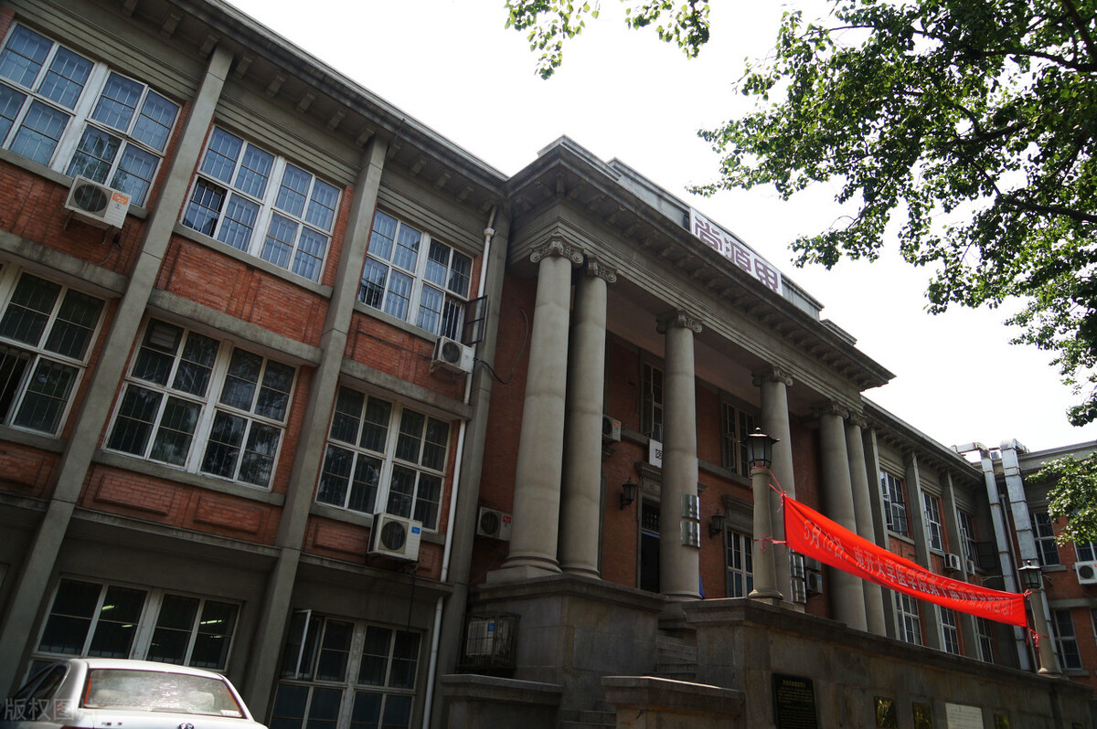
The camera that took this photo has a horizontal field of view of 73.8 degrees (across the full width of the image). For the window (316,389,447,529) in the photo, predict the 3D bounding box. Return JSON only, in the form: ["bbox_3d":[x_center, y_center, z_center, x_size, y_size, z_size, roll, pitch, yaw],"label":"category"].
[{"bbox_3d":[-2.950,1.755,13.520,2.510,2.200,0.140,24,-32,-35],"label":"window"}]

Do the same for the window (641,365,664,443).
[{"bbox_3d":[3.152,1.145,19.965,1.800,2.160,0.150,24,-32,-35],"label":"window"}]

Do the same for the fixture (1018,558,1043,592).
[{"bbox_3d":[11.649,5.063,17.635,0.520,0.670,0.520,24,-32,-35],"label":"fixture"}]

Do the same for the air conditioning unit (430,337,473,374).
[{"bbox_3d":[-1.833,-0.150,14.230,0.755,0.540,0.260,24,-32,-35],"label":"air conditioning unit"}]

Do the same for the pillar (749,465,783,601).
[{"bbox_3d":[2.976,2.339,10.140,0.480,1.915,0.480,24,-32,-35],"label":"pillar"}]

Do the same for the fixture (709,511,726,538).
[{"bbox_3d":[4.511,4.268,19.567,0.310,0.690,0.410,24,-32,-35],"label":"fixture"}]

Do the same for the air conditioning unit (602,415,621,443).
[{"bbox_3d":[1.368,1.553,17.612,0.790,0.530,0.280,24,-32,-35],"label":"air conditioning unit"}]

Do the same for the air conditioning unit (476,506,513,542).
[{"bbox_3d":[-1.135,3.185,14.420,0.800,0.540,0.290,24,-32,-35],"label":"air conditioning unit"}]

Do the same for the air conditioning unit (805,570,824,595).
[{"bbox_3d":[8.141,6.780,22.638,0.800,0.600,0.300,24,-32,-35],"label":"air conditioning unit"}]

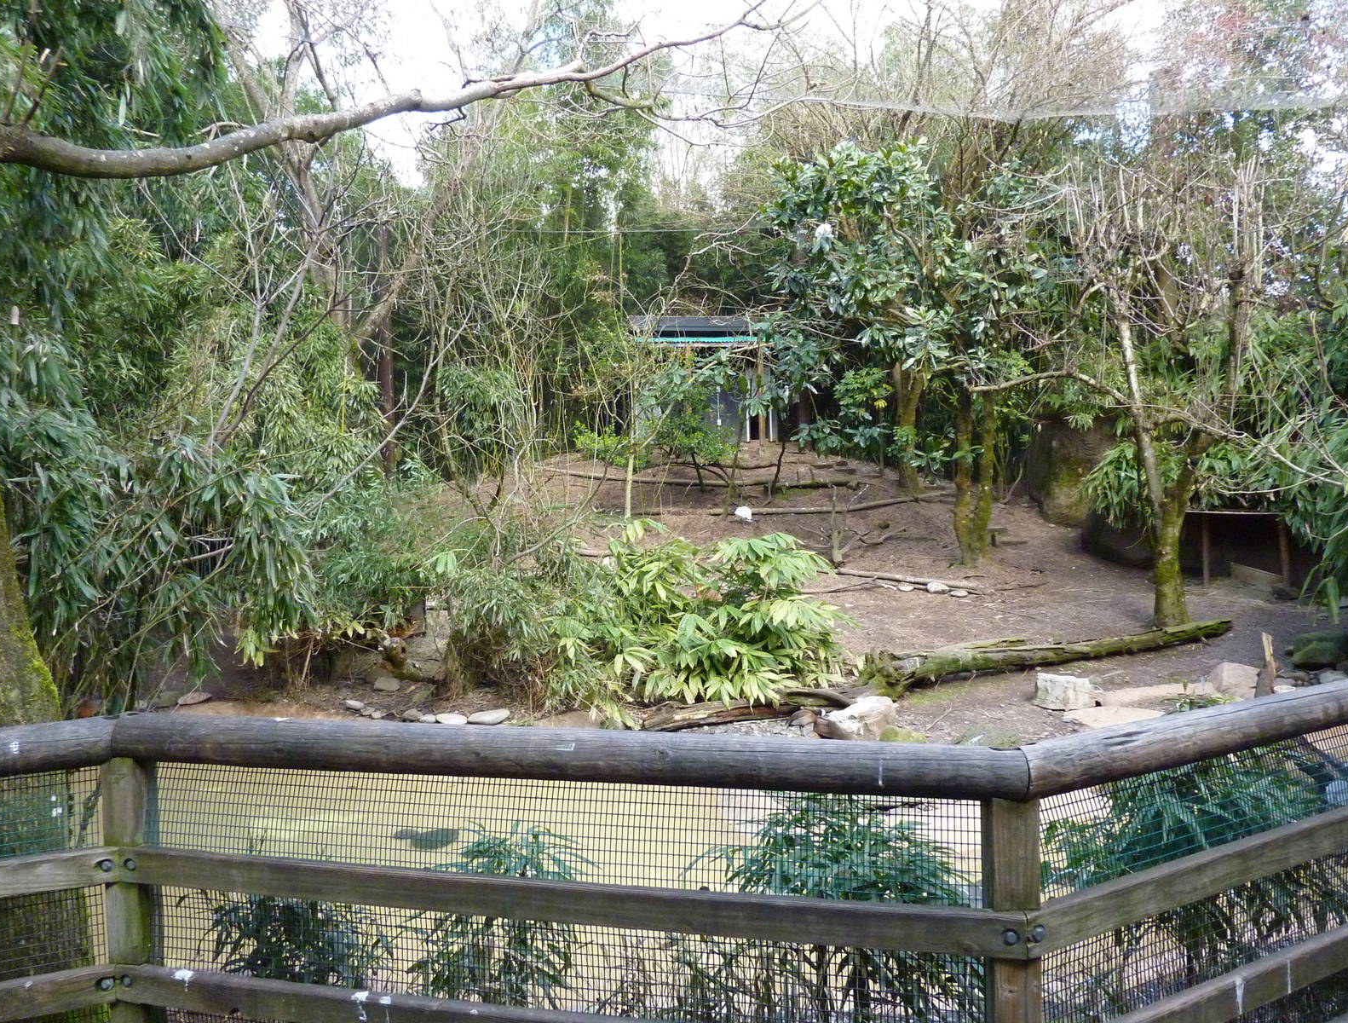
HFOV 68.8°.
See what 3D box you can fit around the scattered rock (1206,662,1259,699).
[{"bbox_3d":[5.543,1.693,9.750,0.480,0.340,0.420,0,2,25],"label":"scattered rock"}]

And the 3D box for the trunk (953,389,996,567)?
[{"bbox_3d":[3.966,-0.443,13.000,0.520,2.350,0.380,0,2,15],"label":"trunk"}]

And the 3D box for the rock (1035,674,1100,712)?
[{"bbox_3d":[3.787,1.742,9.500,0.550,0.320,0.360,0,2,15],"label":"rock"}]

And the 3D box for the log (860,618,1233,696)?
[{"bbox_3d":[4.133,1.465,10.450,4.520,0.330,0.400,-4,3,-18],"label":"log"}]

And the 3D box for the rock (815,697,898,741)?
[{"bbox_3d":[1.660,1.893,8.950,0.660,0.330,0.450,0,2,5],"label":"rock"}]

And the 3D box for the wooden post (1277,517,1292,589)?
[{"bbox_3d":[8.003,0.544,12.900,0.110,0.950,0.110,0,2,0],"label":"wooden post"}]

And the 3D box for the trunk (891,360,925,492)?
[{"bbox_3d":[3.713,-1.308,15.600,0.470,2.100,0.360,0,2,12],"label":"trunk"}]

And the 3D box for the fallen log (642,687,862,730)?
[{"bbox_3d":[0.730,1.837,9.210,2.019,0.280,0.340,0,2,-12],"label":"fallen log"}]

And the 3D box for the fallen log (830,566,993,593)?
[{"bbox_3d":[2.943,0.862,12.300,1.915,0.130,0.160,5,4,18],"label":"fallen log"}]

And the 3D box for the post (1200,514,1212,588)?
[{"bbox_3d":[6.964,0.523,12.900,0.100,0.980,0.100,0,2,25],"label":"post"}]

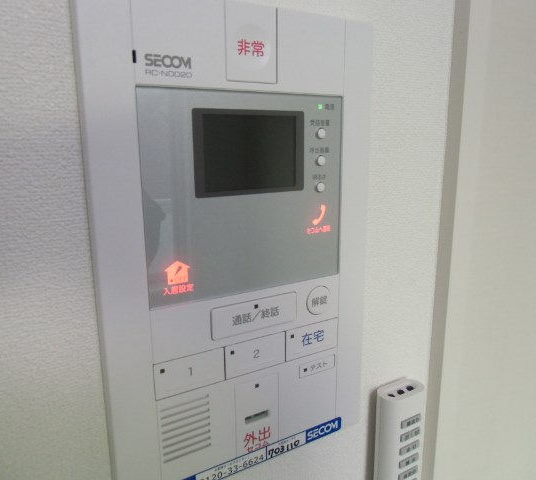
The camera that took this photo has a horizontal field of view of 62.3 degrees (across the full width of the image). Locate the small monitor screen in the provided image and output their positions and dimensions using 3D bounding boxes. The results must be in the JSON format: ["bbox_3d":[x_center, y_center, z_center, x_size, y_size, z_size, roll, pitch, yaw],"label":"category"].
[{"bbox_3d":[-0.010,-0.056,0.285,0.079,0.053,0.006,-8,14,-29],"label":"small monitor screen"}]

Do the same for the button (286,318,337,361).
[{"bbox_3d":[0.034,0.076,0.338,0.048,0.025,0.005,-8,14,-29],"label":"button"}]

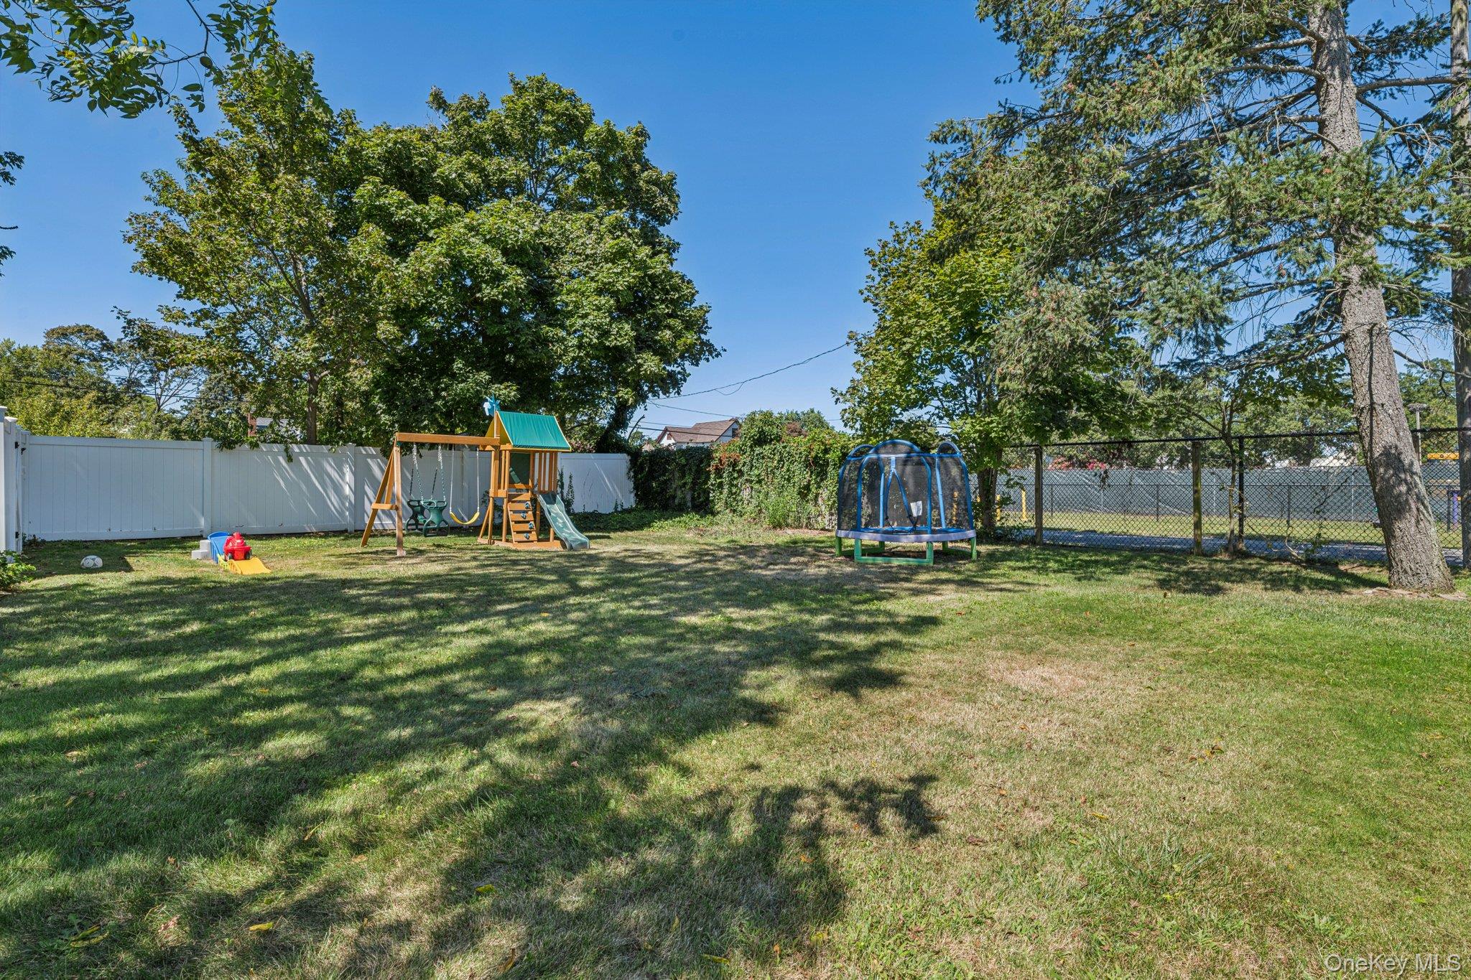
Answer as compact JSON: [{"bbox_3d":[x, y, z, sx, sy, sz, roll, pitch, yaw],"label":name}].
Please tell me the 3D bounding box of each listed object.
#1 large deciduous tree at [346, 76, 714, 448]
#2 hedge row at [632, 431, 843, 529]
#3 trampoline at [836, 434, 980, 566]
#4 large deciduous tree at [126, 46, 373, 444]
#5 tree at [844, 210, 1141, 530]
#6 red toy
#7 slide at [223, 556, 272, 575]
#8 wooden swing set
[{"bbox_3d":[-5.550,-5.100,19.800,9.800,12.100,9.500,0,0,0],"label":"large deciduous tree"},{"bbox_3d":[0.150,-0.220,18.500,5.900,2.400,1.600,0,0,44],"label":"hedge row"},{"bbox_3d":[2.630,0.150,11.300,2.150,1.790,2.150,0,0,26],"label":"trampoline"},{"bbox_3d":[-10.900,-4.500,16.500,5.600,11.000,5.500,0,0,0],"label":"large deciduous tree"},{"bbox_3d":[4.930,-2.280,14.300,5.800,6.400,5.600,0,0,0],"label":"tree"},{"bbox_3d":[-6.620,0.770,9.800,0.320,0.390,0.520,0,0,-41],"label":"red toy"},{"bbox_3d":[-6.270,0.955,9.470,0.400,0.180,0.850,0,0,-43],"label":"slide"},{"bbox_3d":[-4.380,-0.220,12.950,2.900,2.500,3.400,0,0,44],"label":"wooden swing set"}]

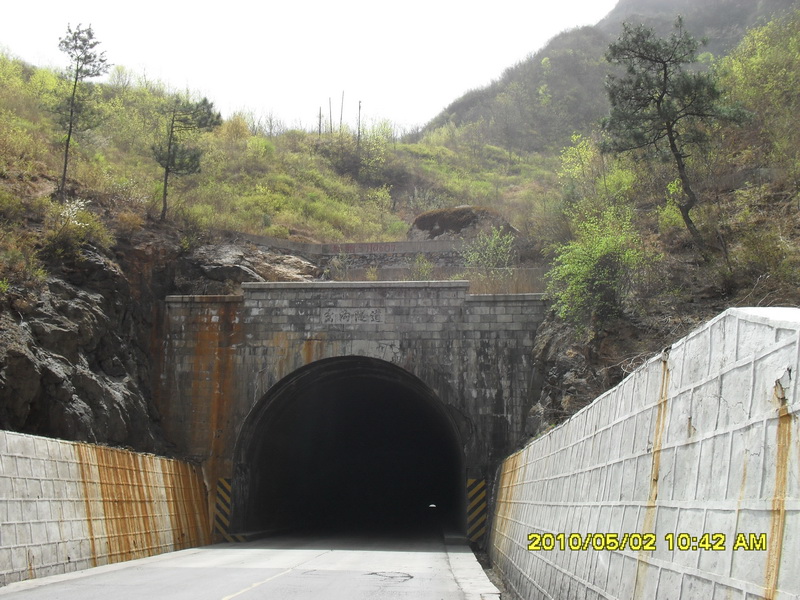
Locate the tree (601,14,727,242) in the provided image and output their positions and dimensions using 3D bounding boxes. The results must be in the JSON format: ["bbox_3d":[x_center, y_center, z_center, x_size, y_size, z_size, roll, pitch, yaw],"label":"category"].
[{"bbox_3d":[8.573,-5.565,26.120,4.070,8.110,4.070,0,-14,0],"label":"tree"}]

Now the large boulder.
[{"bbox_3d":[3.262,-3.900,42.503,5.840,2.150,4.090,0,-14,0],"label":"large boulder"}]

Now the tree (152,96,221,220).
[{"bbox_3d":[-9.817,-6.585,37.195,3.130,6.100,3.130,0,-14,0],"label":"tree"}]

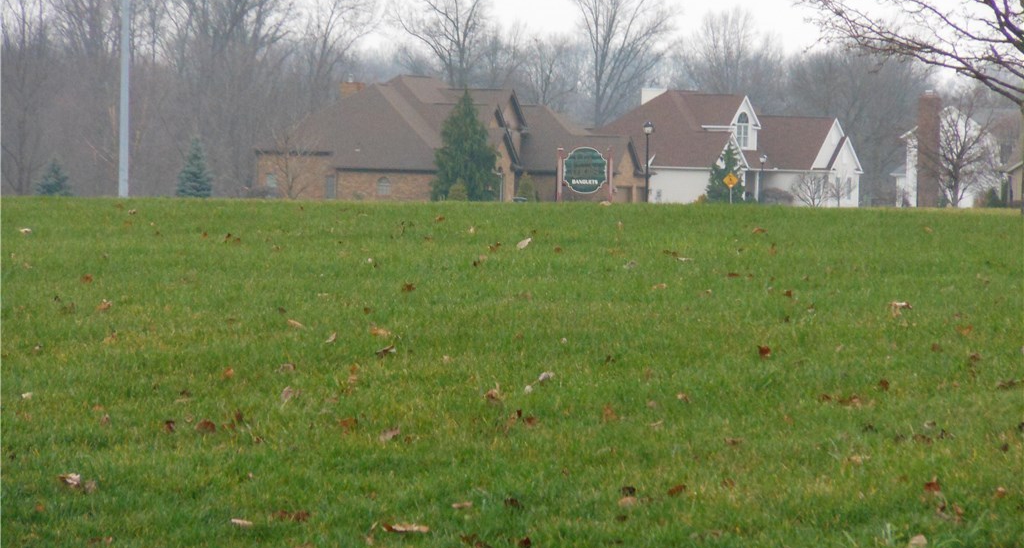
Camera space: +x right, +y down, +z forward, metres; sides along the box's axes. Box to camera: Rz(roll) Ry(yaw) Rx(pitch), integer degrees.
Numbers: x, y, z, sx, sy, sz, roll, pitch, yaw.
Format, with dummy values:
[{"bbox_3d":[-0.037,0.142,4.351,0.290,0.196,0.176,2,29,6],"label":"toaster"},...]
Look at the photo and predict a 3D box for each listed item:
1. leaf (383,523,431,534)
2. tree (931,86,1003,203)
[{"bbox_3d":[-0.377,0.909,20.700,0.168,0.034,0.100,1,1,0],"label":"leaf"},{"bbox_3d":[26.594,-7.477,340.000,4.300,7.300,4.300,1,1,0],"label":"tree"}]

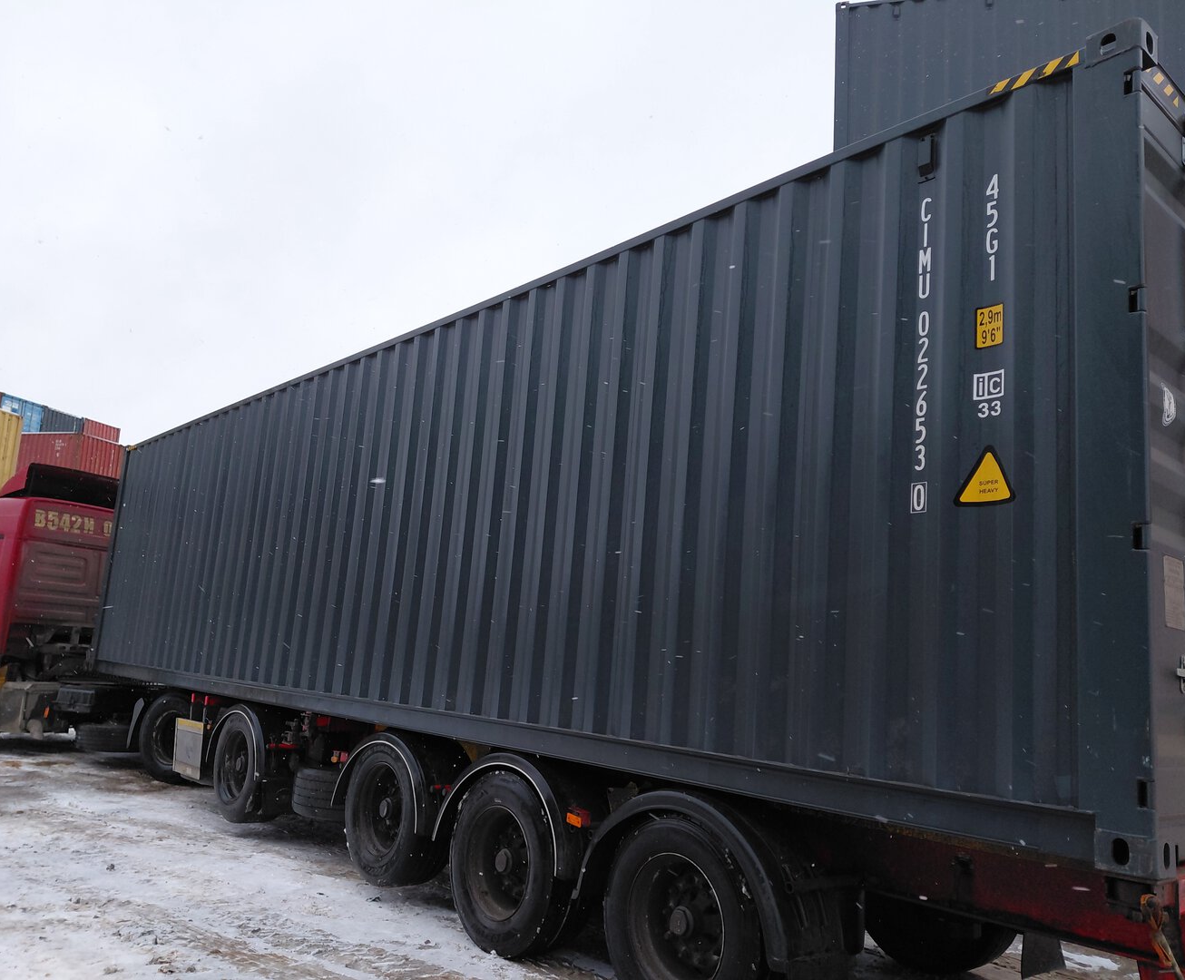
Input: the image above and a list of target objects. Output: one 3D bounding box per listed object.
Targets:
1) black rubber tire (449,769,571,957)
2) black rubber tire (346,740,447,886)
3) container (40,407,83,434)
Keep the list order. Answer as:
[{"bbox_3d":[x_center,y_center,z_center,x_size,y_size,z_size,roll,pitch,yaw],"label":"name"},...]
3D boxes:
[{"bbox_3d":[-0.403,2.073,5.294,0.360,0.960,0.960,14,-14,-39],"label":"black rubber tire"},{"bbox_3d":[-1.299,2.148,6.340,0.360,0.960,0.960,14,-14,-39],"label":"black rubber tire"},{"bbox_3d":[-33.908,-2.910,51.863,12.190,2.700,2.440,1,-11,20],"label":"container"}]

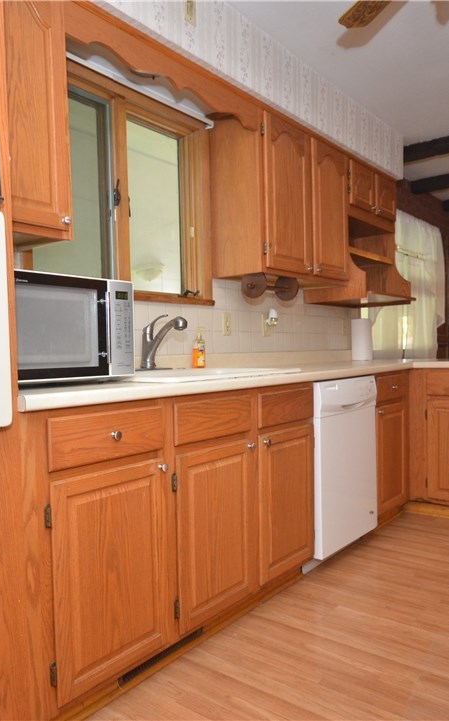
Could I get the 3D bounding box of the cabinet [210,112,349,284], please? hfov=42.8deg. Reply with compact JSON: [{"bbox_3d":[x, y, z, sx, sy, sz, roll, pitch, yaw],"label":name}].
[{"bbox_3d":[0.353,-0.825,3.205,0.334,0.778,0.919,0,2,38],"label":"cabinet"}]

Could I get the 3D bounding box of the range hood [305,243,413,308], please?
[{"bbox_3d":[0.878,-0.521,3.693,0.460,0.305,0.760,0,2,39],"label":"range hood"}]

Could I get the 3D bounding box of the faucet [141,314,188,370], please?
[{"bbox_3d":[-0.250,-0.077,2.360,0.245,0.223,0.070,0,2,39],"label":"faucet"}]

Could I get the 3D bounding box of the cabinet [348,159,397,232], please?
[{"bbox_3d":[0.864,-1.065,3.858,0.332,0.345,0.754,0,2,38],"label":"cabinet"}]

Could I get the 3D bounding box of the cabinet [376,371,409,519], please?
[{"bbox_3d":[0.706,0.458,3.353,0.588,0.815,0.470,0,2,39],"label":"cabinet"}]

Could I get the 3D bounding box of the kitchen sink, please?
[{"bbox_3d":[-0.134,0.139,2.368,0.545,0.190,0.840,0,2,38],"label":"kitchen sink"}]

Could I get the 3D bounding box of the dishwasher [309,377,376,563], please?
[{"bbox_3d":[0.382,0.500,2.978,0.602,0.823,0.602,0,2,38],"label":"dishwasher"}]

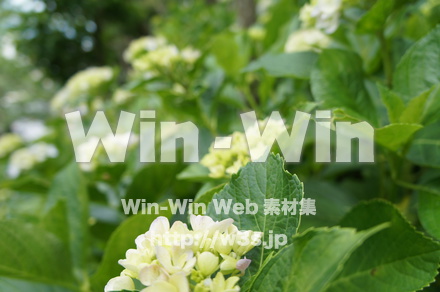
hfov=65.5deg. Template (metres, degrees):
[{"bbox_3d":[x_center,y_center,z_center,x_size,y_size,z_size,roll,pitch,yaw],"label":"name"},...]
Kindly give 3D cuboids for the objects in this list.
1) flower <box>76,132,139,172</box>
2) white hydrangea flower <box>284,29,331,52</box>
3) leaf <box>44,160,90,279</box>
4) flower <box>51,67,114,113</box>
[{"bbox_3d":[-0.224,0.013,0.680,0.122,0.078,0.115,0,8,0],"label":"flower"},{"bbox_3d":[0.200,-0.235,0.780,0.105,0.070,0.105,0,10,0],"label":"white hydrangea flower"},{"bbox_3d":[-0.211,0.105,0.470,0.058,0.160,0.050,-2,8,-14],"label":"leaf"},{"bbox_3d":[-0.306,-0.123,0.760,0.140,0.100,0.130,0,8,0],"label":"flower"}]

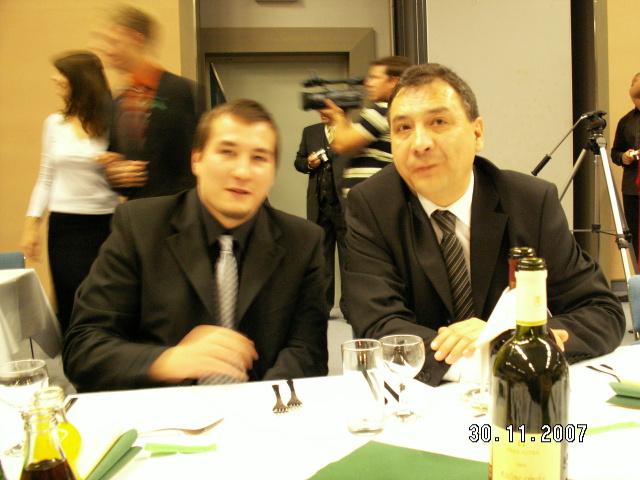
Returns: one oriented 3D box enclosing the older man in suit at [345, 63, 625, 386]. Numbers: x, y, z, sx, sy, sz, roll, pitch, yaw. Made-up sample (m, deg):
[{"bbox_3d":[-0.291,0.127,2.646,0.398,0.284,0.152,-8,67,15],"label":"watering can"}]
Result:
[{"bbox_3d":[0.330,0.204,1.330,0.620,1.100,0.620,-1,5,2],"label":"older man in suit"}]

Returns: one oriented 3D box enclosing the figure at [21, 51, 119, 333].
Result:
[{"bbox_3d":[-1.027,0.047,2.724,0.480,1.680,0.380,3,7,41],"label":"figure"}]

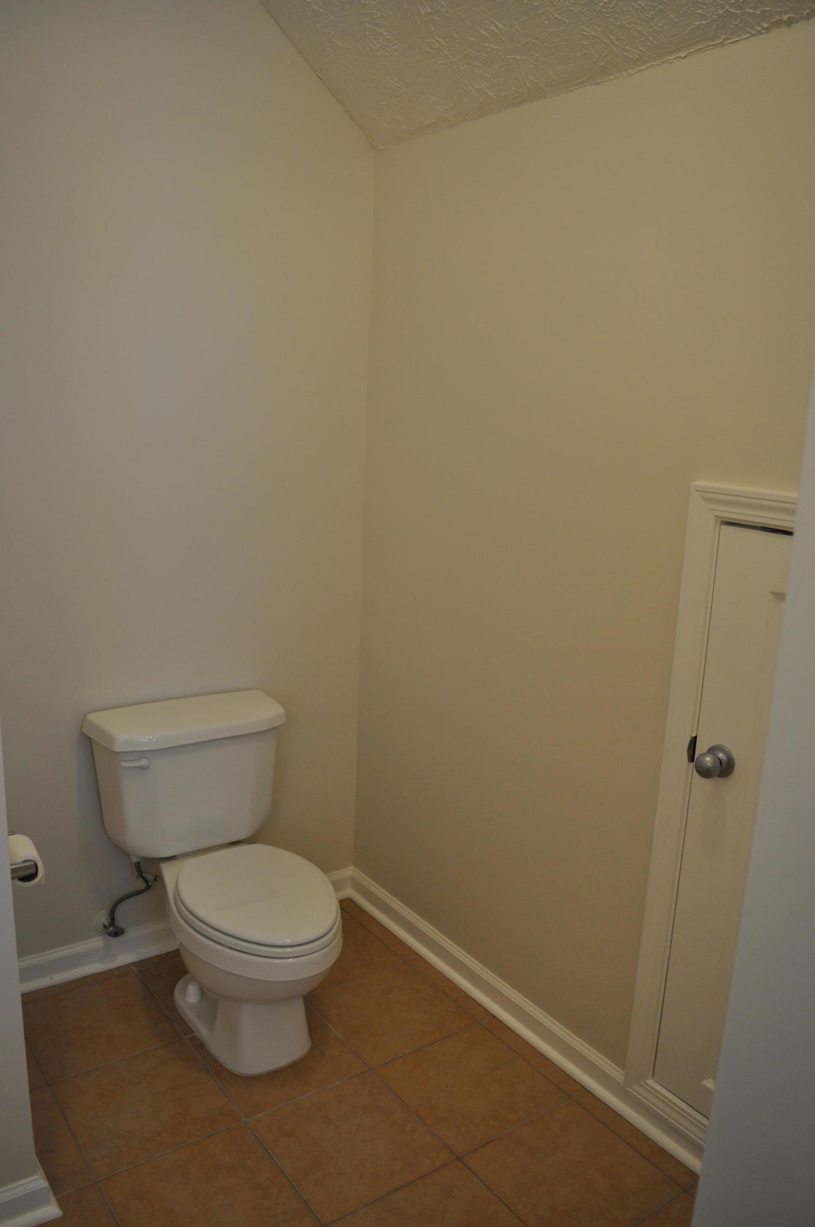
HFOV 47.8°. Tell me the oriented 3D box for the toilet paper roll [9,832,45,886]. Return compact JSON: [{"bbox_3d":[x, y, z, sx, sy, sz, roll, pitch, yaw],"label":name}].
[{"bbox_3d":[-0.770,0.492,1.829,0.075,0.075,0.098,-6,15,-35],"label":"toilet paper roll"}]

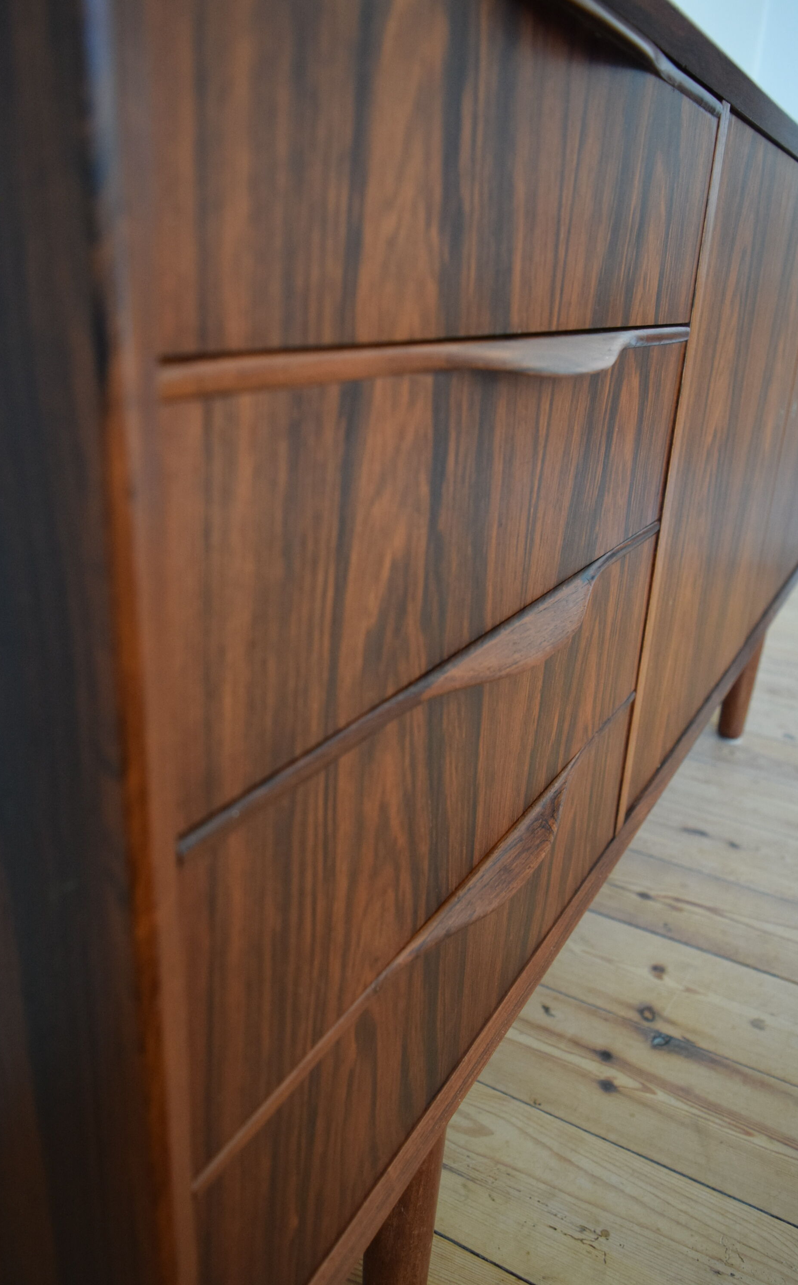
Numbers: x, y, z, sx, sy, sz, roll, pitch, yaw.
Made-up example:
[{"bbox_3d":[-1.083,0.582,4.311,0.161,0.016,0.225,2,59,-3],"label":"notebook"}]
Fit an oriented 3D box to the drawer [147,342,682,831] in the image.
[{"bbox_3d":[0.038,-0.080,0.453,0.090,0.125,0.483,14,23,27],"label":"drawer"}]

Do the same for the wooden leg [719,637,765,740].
[{"bbox_3d":[0.522,0.046,1.467,0.047,0.204,0.047,14,23,27],"label":"wooden leg"}]

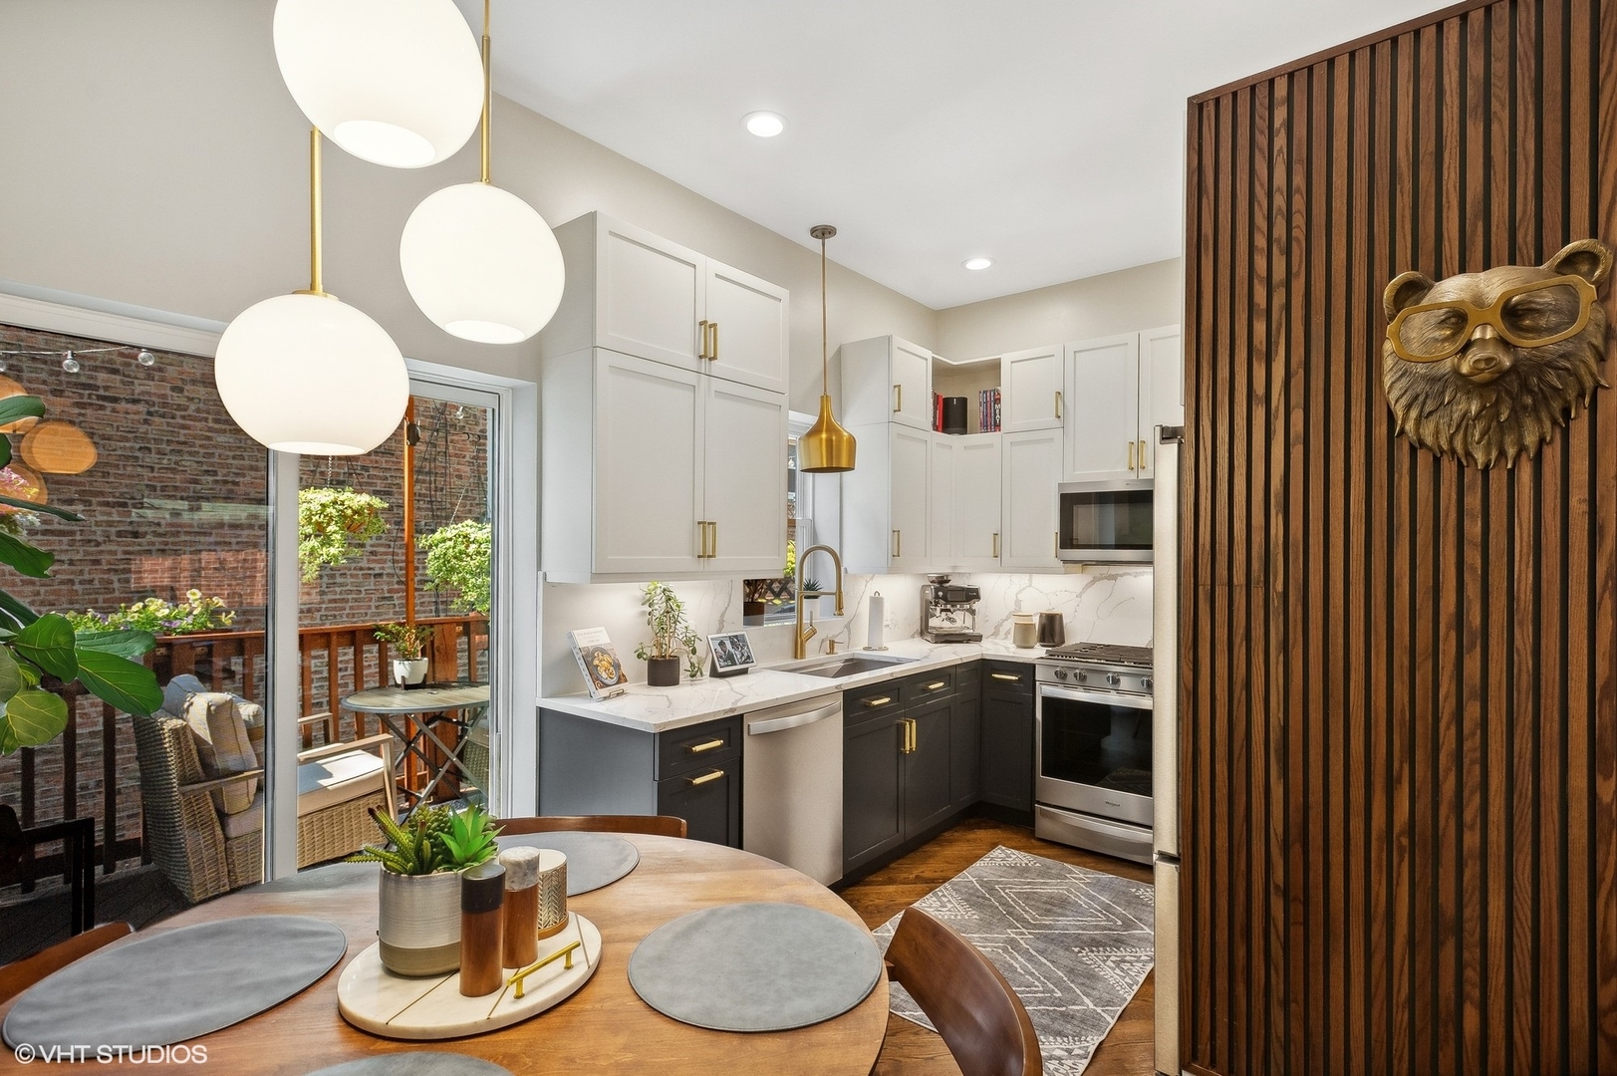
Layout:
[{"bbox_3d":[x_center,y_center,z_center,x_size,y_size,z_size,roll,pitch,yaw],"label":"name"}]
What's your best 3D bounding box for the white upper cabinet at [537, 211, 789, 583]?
[{"bbox_3d":[-0.526,-0.468,3.060,0.320,1.256,1.000,0,-1,39],"label":"white upper cabinet"}]

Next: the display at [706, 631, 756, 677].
[{"bbox_3d":[-0.337,0.502,3.294,0.105,0.183,0.240,0,-1,39],"label":"display"}]

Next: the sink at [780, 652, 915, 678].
[{"bbox_3d":[0.177,0.729,3.641,0.420,0.230,0.760,0,-1,39],"label":"sink"}]

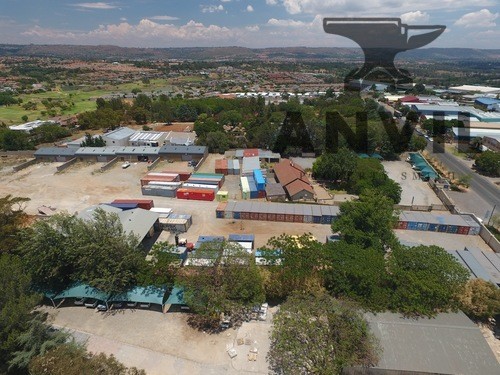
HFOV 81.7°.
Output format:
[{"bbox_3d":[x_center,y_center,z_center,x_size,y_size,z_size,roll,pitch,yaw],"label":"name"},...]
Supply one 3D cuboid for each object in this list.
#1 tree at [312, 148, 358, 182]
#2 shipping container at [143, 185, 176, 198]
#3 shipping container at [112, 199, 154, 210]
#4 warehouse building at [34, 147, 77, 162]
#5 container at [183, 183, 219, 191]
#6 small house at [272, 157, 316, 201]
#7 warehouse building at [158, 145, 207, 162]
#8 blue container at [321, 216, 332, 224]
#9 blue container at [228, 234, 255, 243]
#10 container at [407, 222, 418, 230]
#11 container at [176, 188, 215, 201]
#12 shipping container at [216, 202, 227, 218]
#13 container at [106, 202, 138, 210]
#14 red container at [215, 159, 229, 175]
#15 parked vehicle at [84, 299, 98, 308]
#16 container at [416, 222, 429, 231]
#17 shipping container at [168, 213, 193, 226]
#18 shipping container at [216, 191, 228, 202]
[{"bbox_3d":[30.800,-7.580,104.870,16.000,12.600,15.500,0,24,0],"label":"tree"},{"bbox_3d":[-30.408,1.341,98.326,12.100,2.600,2.440,3,26,6],"label":"shipping container"},{"bbox_3d":[-36.500,5.600,90.500,12.190,2.590,2.440,1,24,3],"label":"shipping container"},{"bbox_3d":[-89.450,-15.440,135.160,19.000,4.000,8.300,1,25,4],"label":"warehouse building"},{"bbox_3d":[-17.140,0.460,100.330,12.190,2.590,2.440,3,25,9],"label":"container"},{"bbox_3d":[15.607,-2.544,103.049,9.800,6.000,24.000,-3,26,-6],"label":"small house"},{"bbox_3d":[-29.430,-15.455,130.512,19.900,4.700,8.600,2,25,5],"label":"warehouse building"},{"bbox_3d":[21.900,7.900,83.300,2.440,2.550,6.060,3,24,8],"label":"blue container"},{"bbox_3d":[-2.160,13.460,71.720,6.060,2.590,2.440,0,25,3],"label":"blue container"},{"bbox_3d":[45.404,9.422,82.081,2.440,2.590,6.060,4,26,8],"label":"container"},{"bbox_3d":[-17.800,2.300,96.900,12.190,2.620,2.440,3,24,8],"label":"container"},{"bbox_3d":[-8.430,6.713,87.151,2.440,2.590,6.060,3,26,5],"label":"shipping container"},{"bbox_3d":[-39.357,6.572,85.689,12.190,2.600,2.440,1,25,3],"label":"container"},{"bbox_3d":[-11.555,-8.630,119.437,5.000,2.600,12.100,-2,25,-4],"label":"red container"},{"bbox_3d":[-29.763,20.717,56.456,1.820,1.700,5.000,1,25,3],"label":"parked vehicle"},{"bbox_3d":[47.160,9.410,80.150,2.440,2.570,6.060,4,24,10],"label":"container"},{"bbox_3d":[-19.389,9.243,79.713,6.060,2.600,2.440,4,25,9],"label":"shipping container"},{"bbox_3d":[-9.010,2.800,95.370,3.200,2.500,2.440,1,25,5],"label":"shipping container"}]

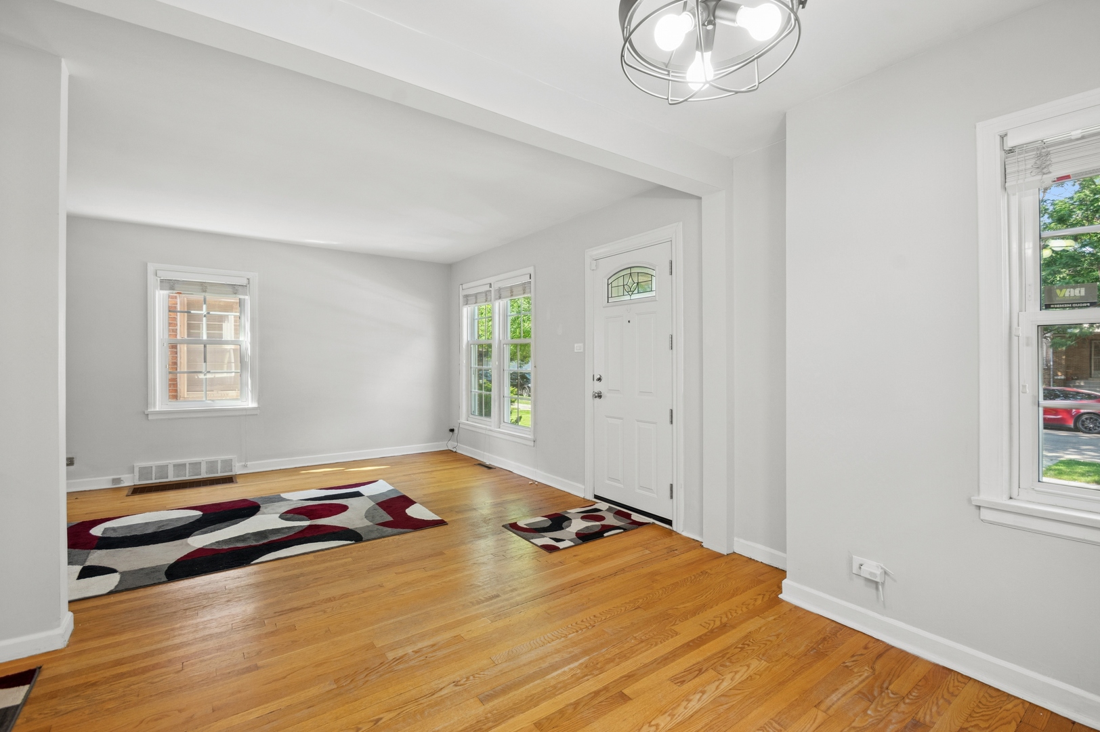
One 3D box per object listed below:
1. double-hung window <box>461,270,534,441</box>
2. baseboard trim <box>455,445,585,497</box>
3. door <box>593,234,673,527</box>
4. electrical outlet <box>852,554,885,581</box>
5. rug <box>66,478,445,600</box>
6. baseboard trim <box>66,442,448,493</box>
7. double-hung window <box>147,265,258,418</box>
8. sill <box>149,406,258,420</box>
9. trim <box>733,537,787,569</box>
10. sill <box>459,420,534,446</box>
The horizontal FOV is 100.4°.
[{"bbox_3d":[-0.626,-0.131,5.192,0.103,1.712,1.604,0,0,-36],"label":"double-hung window"},{"bbox_3d":[-0.507,1.065,4.980,0.022,0.104,2.715,0,0,-36],"label":"baseboard trim"},{"bbox_3d":[0.614,0.103,3.517,0.049,1.961,0.802,0,0,-36],"label":"door"},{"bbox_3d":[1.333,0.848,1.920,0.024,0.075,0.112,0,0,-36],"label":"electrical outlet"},{"bbox_3d":[-2.169,1.116,3.197,2.353,0.012,1.570,0,0,-33],"label":"rug"},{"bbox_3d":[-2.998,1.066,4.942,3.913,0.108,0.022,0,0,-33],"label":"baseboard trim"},{"bbox_3d":[-3.481,-0.269,4.643,0.885,1.428,0.098,0,0,-33],"label":"double-hung window"},{"bbox_3d":[-3.455,0.468,4.602,0.920,0.083,0.078,0,0,-33],"label":"sill"},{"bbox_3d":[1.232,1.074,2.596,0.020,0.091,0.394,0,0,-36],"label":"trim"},{"bbox_3d":[-0.641,0.740,5.103,0.078,0.078,1.653,0,0,-36],"label":"sill"}]

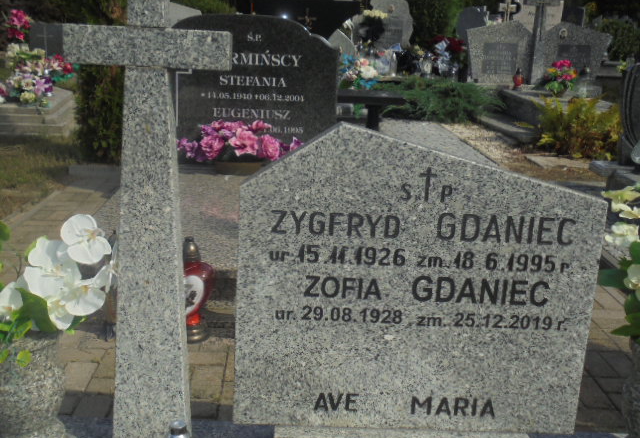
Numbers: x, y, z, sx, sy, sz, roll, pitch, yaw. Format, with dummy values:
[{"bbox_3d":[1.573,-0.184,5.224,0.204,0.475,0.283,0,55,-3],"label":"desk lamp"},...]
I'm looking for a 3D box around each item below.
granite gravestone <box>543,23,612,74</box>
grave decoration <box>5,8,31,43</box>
[{"bbox_3d":[2.963,-1.917,8.186,0.820,0.695,0.130,2,17,-3],"label":"granite gravestone"},{"bbox_3d":[-3.028,-1.926,7.034,0.256,0.330,0.250,2,17,-3],"label":"grave decoration"}]

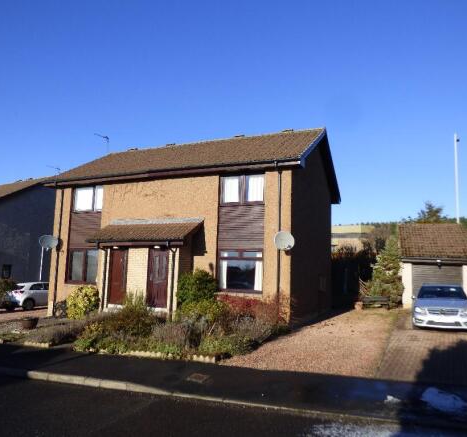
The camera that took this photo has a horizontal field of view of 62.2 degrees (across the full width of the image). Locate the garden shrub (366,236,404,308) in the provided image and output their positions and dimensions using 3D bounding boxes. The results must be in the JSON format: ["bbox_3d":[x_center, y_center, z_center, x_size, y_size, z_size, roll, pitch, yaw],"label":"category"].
[{"bbox_3d":[7.550,2.652,19.147,1.800,3.580,1.750,-2,-7,24],"label":"garden shrub"}]

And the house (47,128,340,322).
[{"bbox_3d":[-1.706,0.231,18.929,12.120,8.400,9.700,-2,-7,24],"label":"house"}]

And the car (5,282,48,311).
[{"bbox_3d":[-11.372,4.523,22.890,1.760,1.480,4.150,-2,-7,24],"label":"car"}]

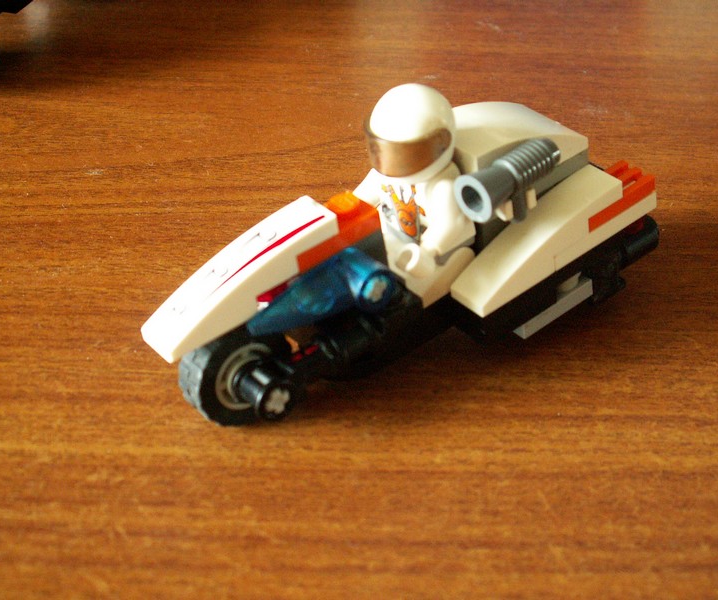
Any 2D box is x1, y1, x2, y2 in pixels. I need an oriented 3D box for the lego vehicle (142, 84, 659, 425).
[{"bbox_3d":[0.008,-0.009,0.237,0.097,0.036,0.032,-23,40,-31],"label":"lego vehicle"}]

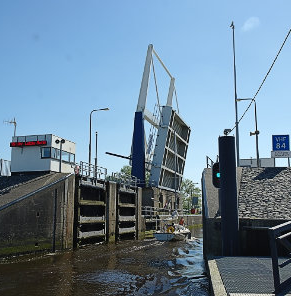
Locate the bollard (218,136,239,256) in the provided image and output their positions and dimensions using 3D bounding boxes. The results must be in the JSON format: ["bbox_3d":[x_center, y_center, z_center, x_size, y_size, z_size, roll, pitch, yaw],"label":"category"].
[{"bbox_3d":[3.411,2.037,14.752,0.650,5.087,0.650,-3,-11,18],"label":"bollard"}]

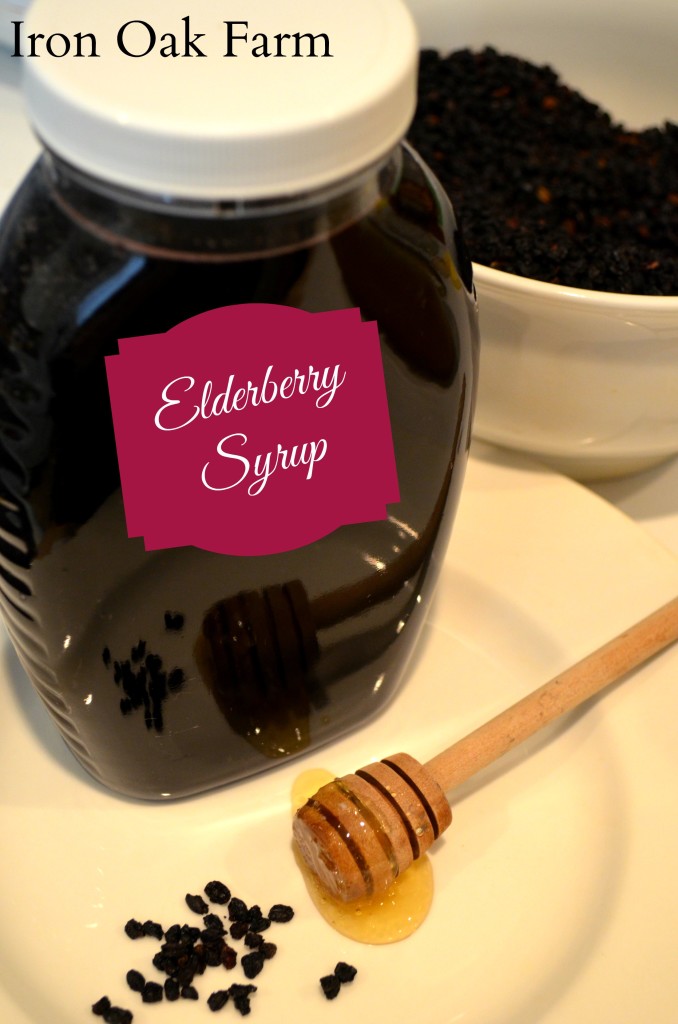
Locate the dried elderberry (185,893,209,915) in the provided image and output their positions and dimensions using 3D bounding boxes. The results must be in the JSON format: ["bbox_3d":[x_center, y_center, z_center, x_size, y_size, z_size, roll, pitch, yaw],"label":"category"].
[{"bbox_3d":[-0.030,0.083,0.323,0.006,0.003,0.003,31,54,25],"label":"dried elderberry"}]

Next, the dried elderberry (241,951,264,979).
[{"bbox_3d":[-0.016,0.087,0.294,0.004,0.003,0.006,14,43,13],"label":"dried elderberry"}]

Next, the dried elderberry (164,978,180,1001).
[{"bbox_3d":[-0.034,0.096,0.310,0.003,0.003,0.005,-4,47,-5],"label":"dried elderberry"}]

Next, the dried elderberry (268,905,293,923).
[{"bbox_3d":[-0.011,0.080,0.303,0.005,0.003,0.004,-2,42,-5],"label":"dried elderberry"}]

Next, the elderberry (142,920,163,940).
[{"bbox_3d":[-0.039,0.087,0.319,0.005,0.003,0.003,21,50,17],"label":"elderberry"}]

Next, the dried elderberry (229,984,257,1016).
[{"bbox_3d":[-0.018,0.092,0.289,0.004,0.003,0.007,-12,44,-16],"label":"dried elderberry"}]

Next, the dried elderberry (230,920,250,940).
[{"bbox_3d":[-0.019,0.082,0.300,0.003,0.003,0.004,30,48,27],"label":"dried elderberry"}]

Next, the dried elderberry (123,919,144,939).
[{"bbox_3d":[-0.043,0.087,0.318,0.004,0.003,0.004,1,47,-1],"label":"dried elderberry"}]

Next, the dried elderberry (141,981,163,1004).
[{"bbox_3d":[-0.035,0.091,0.289,0.004,0.003,0.004,2,42,-1],"label":"dried elderberry"}]

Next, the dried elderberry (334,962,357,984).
[{"bbox_3d":[0.001,0.094,0.312,0.005,0.004,0.004,18,49,15],"label":"dried elderberry"}]

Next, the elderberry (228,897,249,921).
[{"bbox_3d":[-0.021,0.084,0.322,0.004,0.004,0.006,-20,51,-19],"label":"elderberry"}]

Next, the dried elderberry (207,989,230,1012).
[{"bbox_3d":[-0.024,0.098,0.308,0.005,0.003,0.003,-35,57,-29],"label":"dried elderberry"}]

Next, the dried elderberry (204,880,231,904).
[{"bbox_3d":[-0.024,0.076,0.306,0.006,0.003,0.004,33,49,29],"label":"dried elderberry"}]

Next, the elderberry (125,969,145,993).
[{"bbox_3d":[-0.038,0.089,0.291,0.003,0.003,0.005,-29,50,-31],"label":"elderberry"}]

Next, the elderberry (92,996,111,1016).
[{"bbox_3d":[-0.044,0.093,0.287,0.003,0.002,0.004,28,47,26],"label":"elderberry"}]

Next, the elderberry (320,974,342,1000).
[{"bbox_3d":[-0.002,0.096,0.310,0.004,0.004,0.005,-5,47,-5],"label":"elderberry"}]

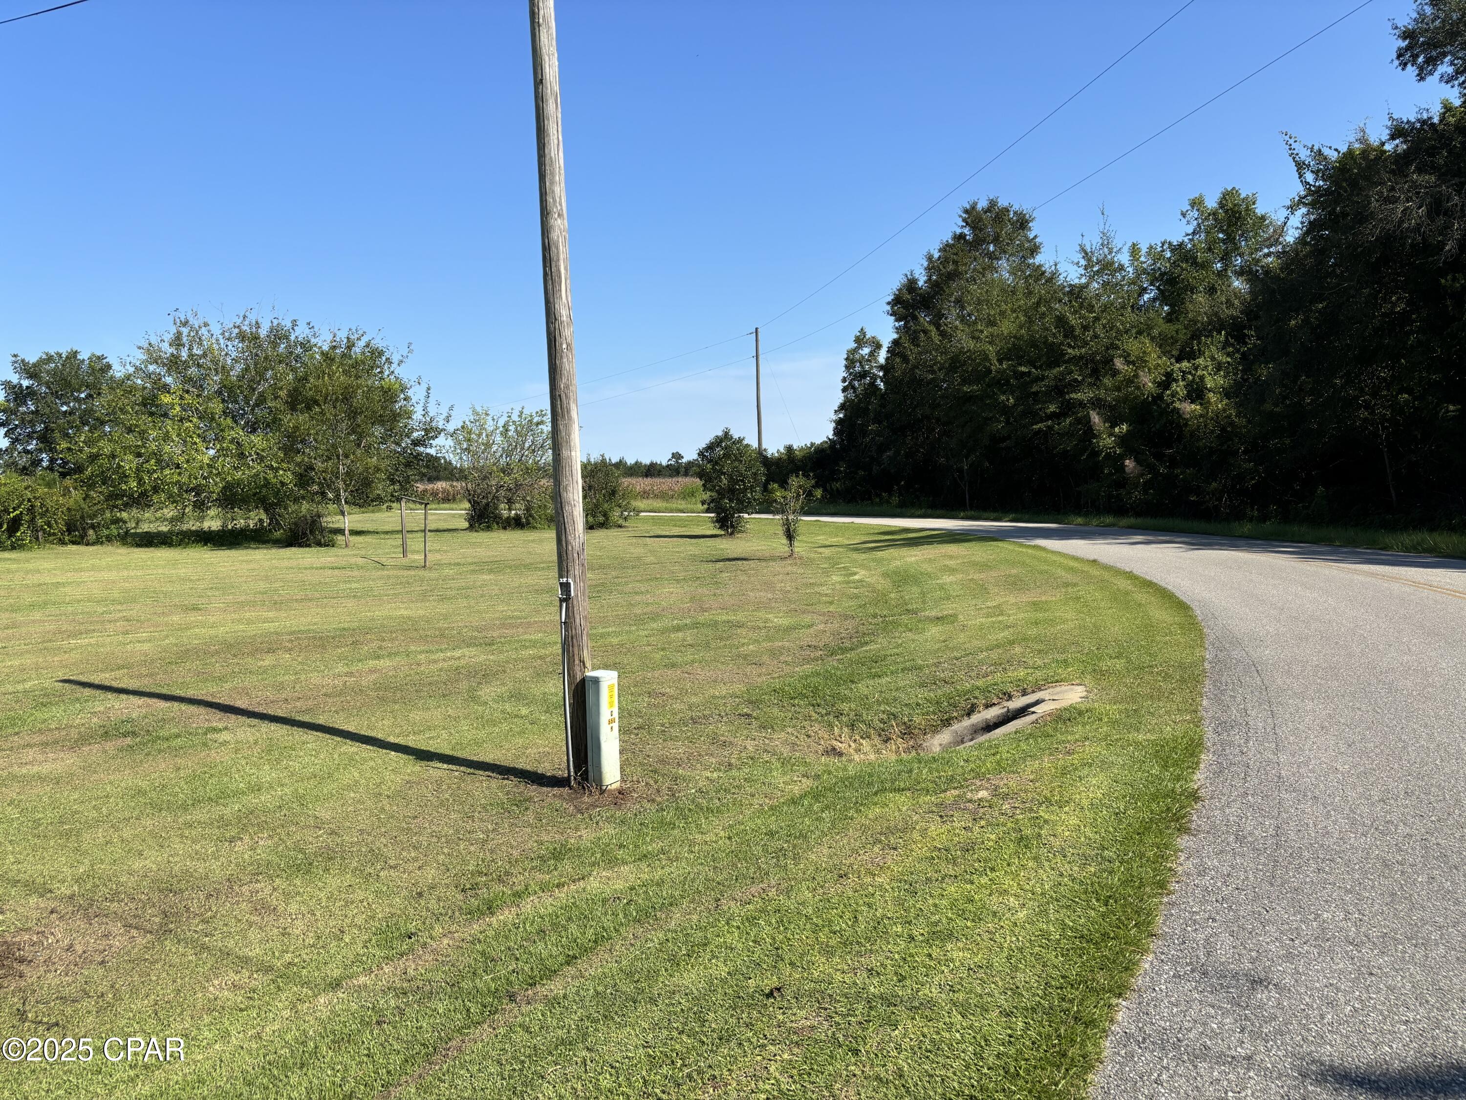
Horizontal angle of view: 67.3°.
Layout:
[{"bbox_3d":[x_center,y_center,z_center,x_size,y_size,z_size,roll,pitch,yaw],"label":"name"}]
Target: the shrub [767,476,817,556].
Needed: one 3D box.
[{"bbox_3d":[1.334,-0.805,24.847,1.100,1.820,1.000,-1,3,0],"label":"shrub"}]

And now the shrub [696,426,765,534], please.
[{"bbox_3d":[-0.097,-2.174,35.201,2.100,3.400,2.050,-1,3,0],"label":"shrub"}]

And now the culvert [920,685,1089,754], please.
[{"bbox_3d":[1.935,1.245,7.900,1.250,0.400,0.750,-1,3,-12],"label":"culvert"}]

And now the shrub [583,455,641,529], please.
[{"bbox_3d":[-4.918,-2.143,41.423,2.600,2.650,2.500,-1,3,0],"label":"shrub"}]

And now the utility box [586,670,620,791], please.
[{"bbox_3d":[-0.779,1.083,6.600,0.155,0.670,0.140,-4,5,-43],"label":"utility box"}]

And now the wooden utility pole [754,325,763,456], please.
[{"bbox_3d":[1.458,-7.011,59.000,0.240,9.920,0.240,-2,3,0],"label":"wooden utility pole"}]

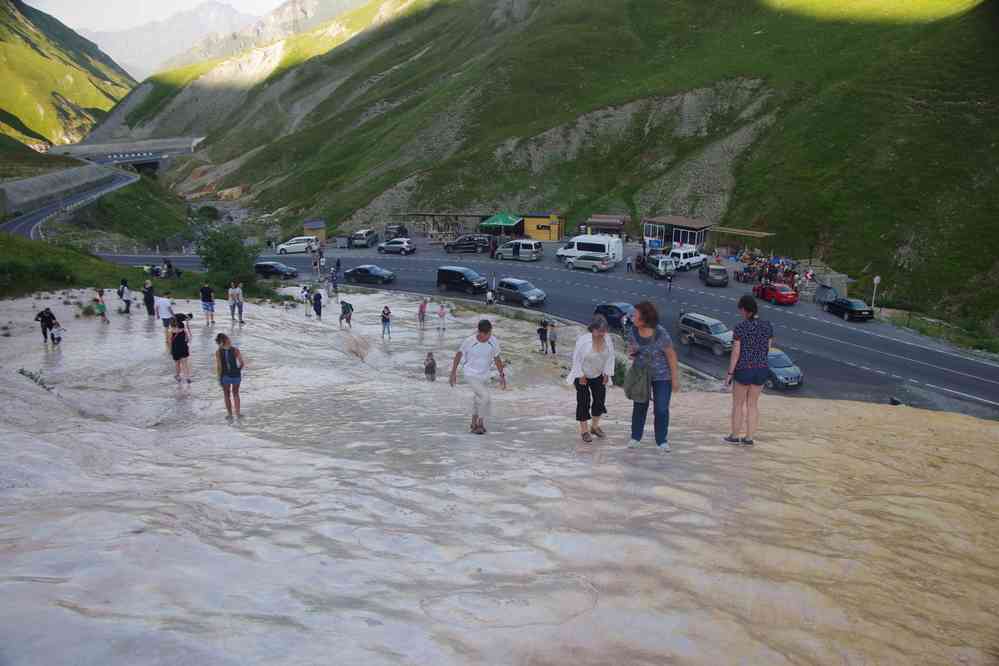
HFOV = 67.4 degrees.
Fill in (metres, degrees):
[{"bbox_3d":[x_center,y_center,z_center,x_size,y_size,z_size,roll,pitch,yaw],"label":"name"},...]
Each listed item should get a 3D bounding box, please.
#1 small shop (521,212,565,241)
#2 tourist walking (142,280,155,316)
[{"bbox_3d":[5.465,-12.938,91.463,4.400,3.100,3.000,3,13,13],"label":"small shop"},{"bbox_3d":[-15.757,-1.540,33.592,0.380,1.680,0.450,-4,19,-9],"label":"tourist walking"}]

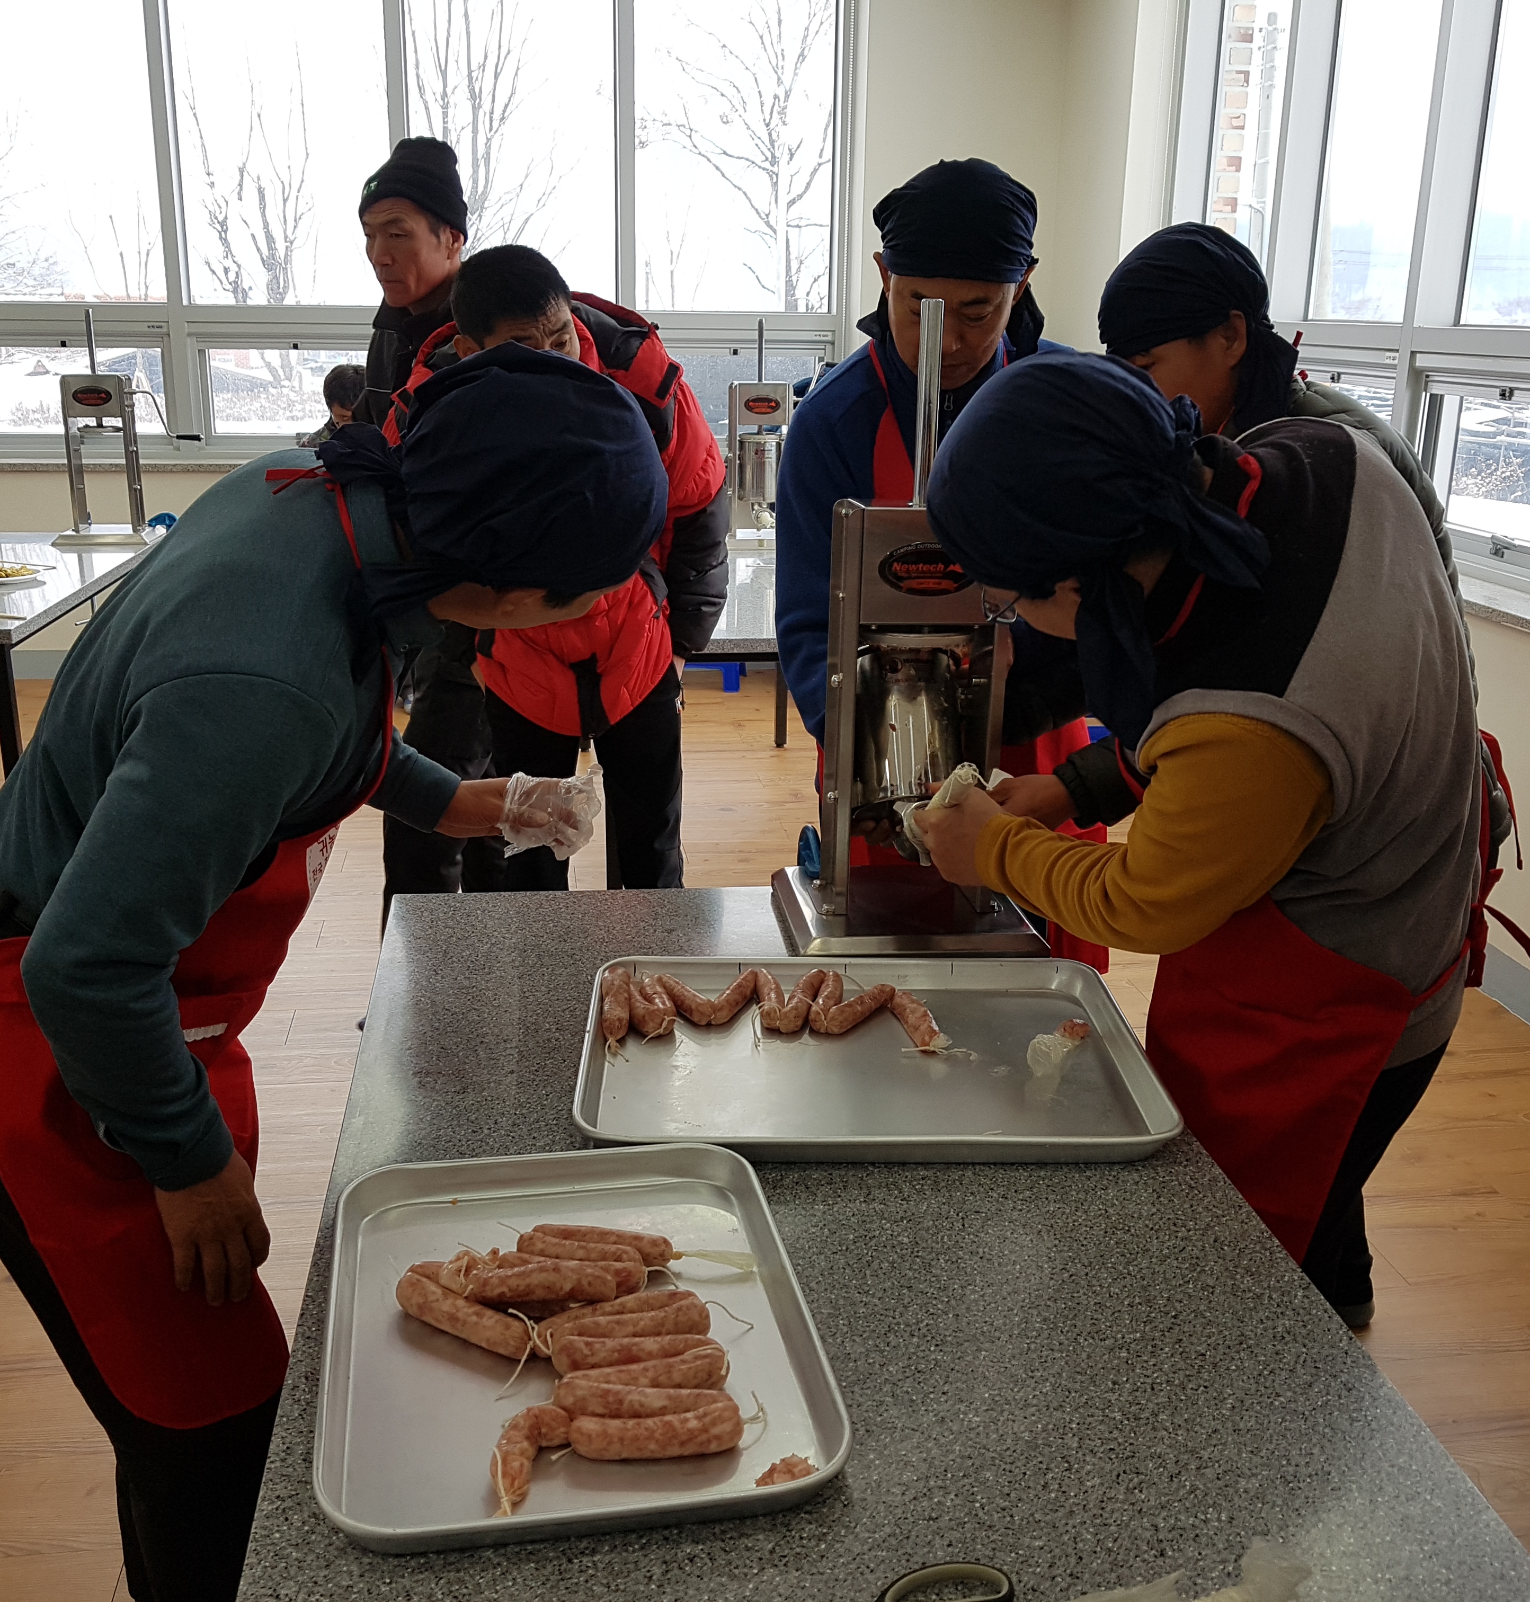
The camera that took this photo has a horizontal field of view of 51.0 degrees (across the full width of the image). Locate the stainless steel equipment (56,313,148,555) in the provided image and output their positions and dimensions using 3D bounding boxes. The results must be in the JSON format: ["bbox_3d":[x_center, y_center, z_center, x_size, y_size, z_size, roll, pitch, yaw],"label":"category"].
[{"bbox_3d":[-2.155,-1.203,5.191,0.305,0.723,0.230,-1,17,-8],"label":"stainless steel equipment"}]

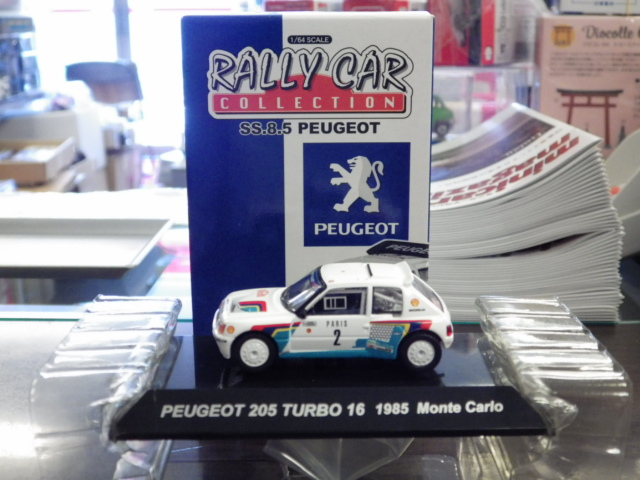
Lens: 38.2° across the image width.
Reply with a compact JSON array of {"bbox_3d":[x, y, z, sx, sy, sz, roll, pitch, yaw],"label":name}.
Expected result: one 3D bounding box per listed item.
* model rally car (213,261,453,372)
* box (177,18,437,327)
[{"bbox_3d":[0.003,0.018,0.231,0.060,0.021,0.026,-1,15,-1],"label":"model rally car"},{"bbox_3d":[-0.003,-0.015,0.274,0.067,0.101,0.037,0,15,0],"label":"box"}]

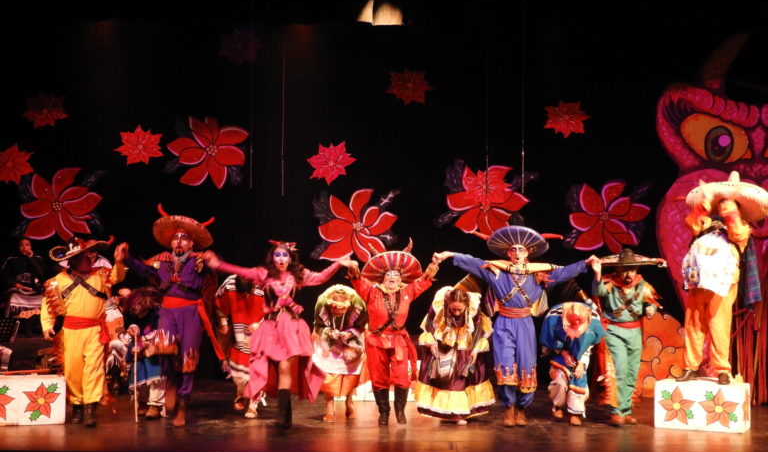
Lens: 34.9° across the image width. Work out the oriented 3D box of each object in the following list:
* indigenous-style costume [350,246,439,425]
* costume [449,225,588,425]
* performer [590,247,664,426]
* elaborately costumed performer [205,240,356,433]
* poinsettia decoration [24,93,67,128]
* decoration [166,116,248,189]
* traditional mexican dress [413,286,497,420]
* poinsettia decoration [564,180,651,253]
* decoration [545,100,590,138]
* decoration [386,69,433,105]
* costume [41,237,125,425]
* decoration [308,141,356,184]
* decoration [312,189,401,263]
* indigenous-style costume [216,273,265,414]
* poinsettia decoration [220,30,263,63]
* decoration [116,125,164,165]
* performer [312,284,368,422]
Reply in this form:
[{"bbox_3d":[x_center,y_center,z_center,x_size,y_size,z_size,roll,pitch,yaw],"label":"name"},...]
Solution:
[{"bbox_3d":[0.109,1.038,11.800,0.837,1.715,0.550,0,-4,2],"label":"indigenous-style costume"},{"bbox_3d":[1.281,0.951,11.800,1.364,1.922,0.580,0,-4,2],"label":"costume"},{"bbox_3d":[2.382,1.069,11.950,0.665,1.697,0.550,0,-4,11],"label":"performer"},{"bbox_3d":[-0.960,0.987,11.100,1.334,1.695,0.650,0,-2,2],"label":"elaborately costumed performer"},{"bbox_3d":[-4.216,-1.439,15.200,0.546,0.440,0.070,0,-4,2],"label":"poinsettia decoration"},{"bbox_3d":[-2.170,-0.904,15.000,1.008,0.885,0.060,0,-2,2],"label":"decoration"},{"bbox_3d":[0.649,1.201,11.400,0.759,1.297,0.750,0,-2,2],"label":"traditional mexican dress"},{"bbox_3d":[2.928,-0.125,16.000,1.104,0.937,0.080,0,-4,2],"label":"poinsettia decoration"},{"bbox_3d":[2.211,-1.283,14.700,0.554,0.458,0.050,0,-2,2],"label":"decoration"},{"bbox_3d":[0.309,-1.692,14.800,0.558,0.437,0.050,0,-2,2],"label":"decoration"},{"bbox_3d":[-2.879,0.992,11.700,0.770,1.776,0.580,0,-4,0],"label":"costume"},{"bbox_3d":[-0.641,-0.791,15.200,0.589,0.542,0.070,0,-4,2],"label":"decoration"},{"bbox_3d":[-0.363,0.000,15.000,1.082,0.922,0.060,0,-2,2],"label":"decoration"},{"bbox_3d":[-1.428,1.192,12.250,0.560,1.414,0.600,0,-4,3],"label":"indigenous-style costume"},{"bbox_3d":[-1.728,-2.177,14.800,0.558,0.437,0.050,0,-2,2],"label":"poinsettia decoration"},{"bbox_3d":[-3.032,-1.015,15.200,0.576,0.491,0.070,0,-4,2],"label":"decoration"},{"bbox_3d":[-0.430,1.256,12.150,0.570,1.352,0.620,0,-4,-2],"label":"performer"}]

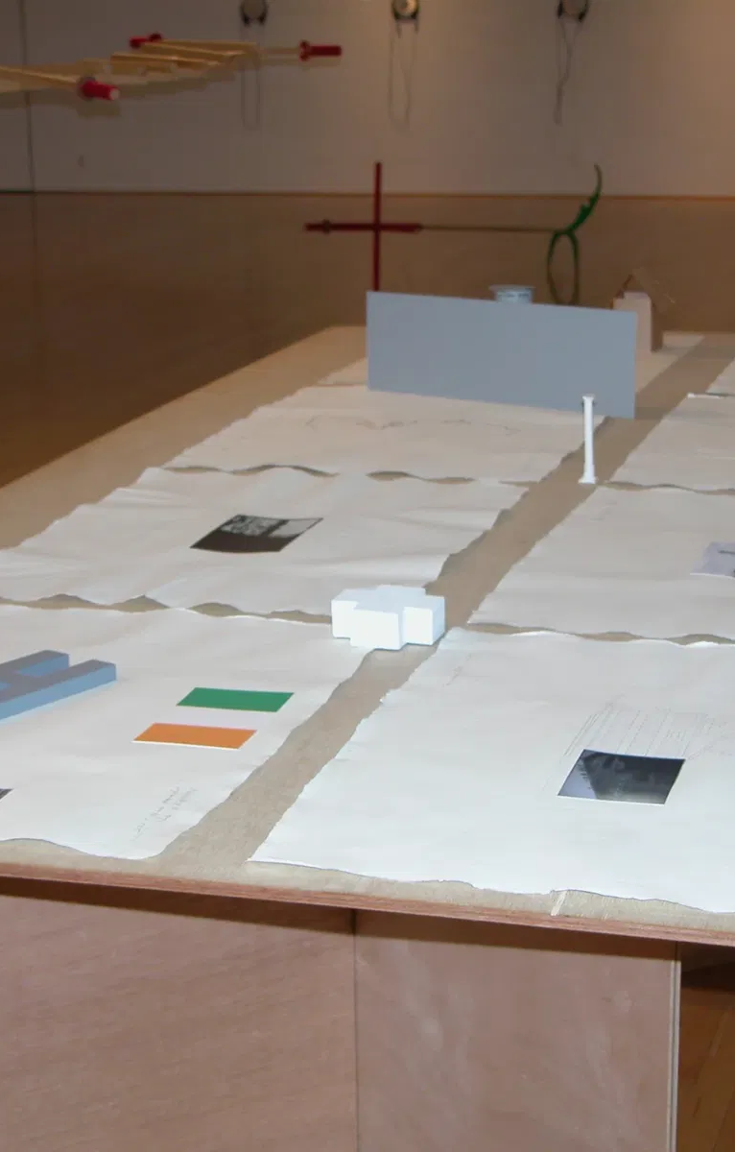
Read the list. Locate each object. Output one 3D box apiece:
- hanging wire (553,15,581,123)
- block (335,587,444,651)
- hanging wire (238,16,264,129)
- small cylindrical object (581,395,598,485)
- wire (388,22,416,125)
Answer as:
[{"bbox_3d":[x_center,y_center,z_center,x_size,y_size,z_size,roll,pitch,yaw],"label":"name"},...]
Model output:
[{"bbox_3d":[1.267,-3.195,16.276,0.170,0.678,0.040,2,14,11],"label":"hanging wire"},{"bbox_3d":[0.023,0.045,2.802,0.115,0.040,0.115,4,14,16],"label":"block"},{"bbox_3d":[-0.754,-3.260,16.667,0.163,0.718,0.040,2,14,11],"label":"hanging wire"},{"bbox_3d":[0.310,-0.191,3.585,0.022,0.121,0.022,0,14,0],"label":"small cylindrical object"},{"bbox_3d":[0.219,-3.216,16.482,0.182,0.680,0.040,2,14,11],"label":"wire"}]

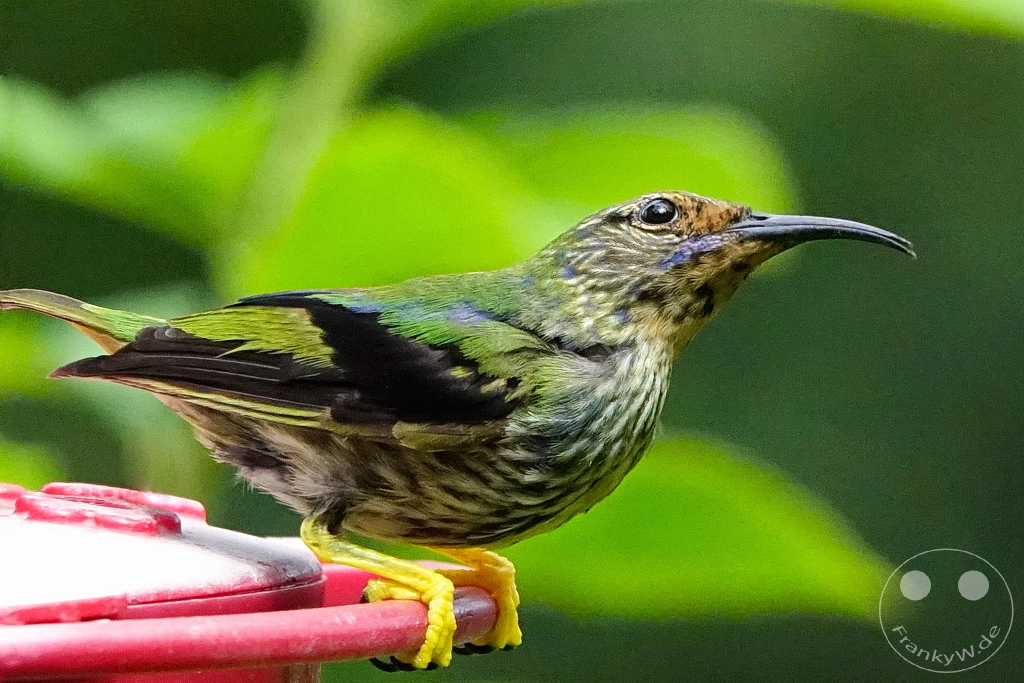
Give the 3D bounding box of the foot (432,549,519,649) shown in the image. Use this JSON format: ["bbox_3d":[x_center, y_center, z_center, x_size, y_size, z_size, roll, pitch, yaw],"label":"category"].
[{"bbox_3d":[-0.004,0.029,1.194,0.011,0.011,0.007,2,8,13],"label":"foot"}]

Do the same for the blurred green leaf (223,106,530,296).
[{"bbox_3d":[-0.018,-0.018,1.380,0.042,0.027,0.015,0,8,0],"label":"blurred green leaf"}]

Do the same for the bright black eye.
[{"bbox_3d":[0.016,-0.014,1.174,0.004,0.003,0.003,-1,8,-9],"label":"bright black eye"}]

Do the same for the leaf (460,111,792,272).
[{"bbox_3d":[0.016,-0.020,1.420,0.046,0.025,0.015,0,8,0],"label":"leaf"}]

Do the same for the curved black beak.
[{"bbox_3d":[0.034,-0.012,1.180,0.021,0.005,0.004,1,8,8],"label":"curved black beak"}]

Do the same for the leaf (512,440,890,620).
[{"bbox_3d":[0.023,0.023,1.320,0.050,0.024,0.015,0,8,0],"label":"leaf"}]

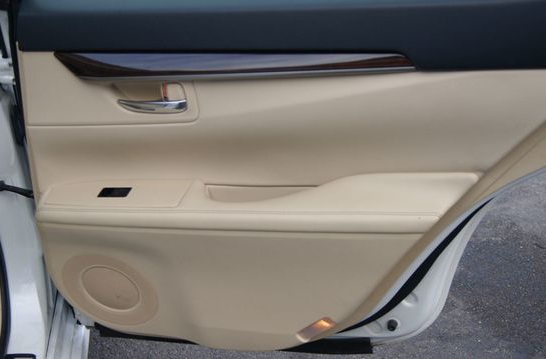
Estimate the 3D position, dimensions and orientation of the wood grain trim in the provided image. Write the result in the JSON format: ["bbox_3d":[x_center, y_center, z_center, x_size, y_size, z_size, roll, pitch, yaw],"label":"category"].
[{"bbox_3d":[-0.063,-0.181,1.225,0.575,0.047,0.040,-1,23,-3],"label":"wood grain trim"}]

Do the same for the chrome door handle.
[{"bbox_3d":[-0.195,-0.118,1.235,0.113,0.026,0.028,-1,23,-3],"label":"chrome door handle"}]

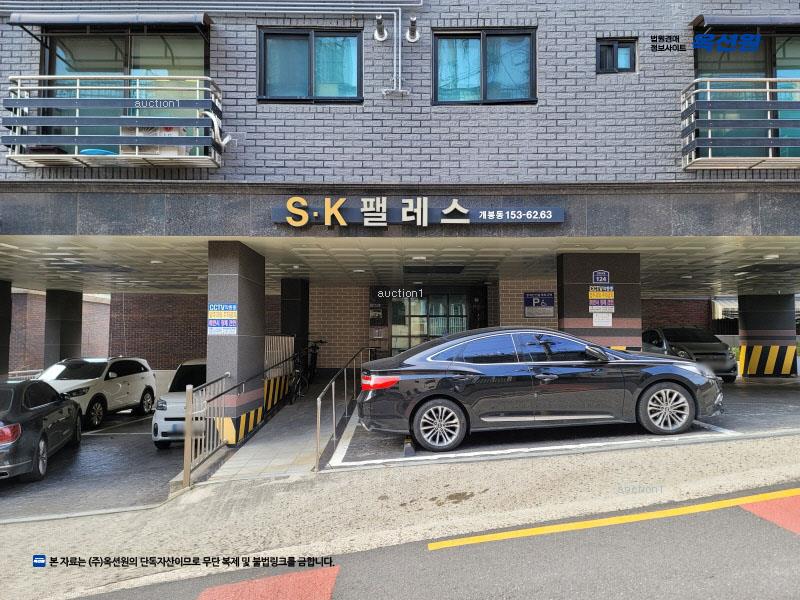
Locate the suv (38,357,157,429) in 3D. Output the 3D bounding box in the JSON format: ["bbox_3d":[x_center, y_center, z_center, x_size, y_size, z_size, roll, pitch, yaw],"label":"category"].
[{"bbox_3d":[-8.270,2.400,15.550,1.890,1.690,4.780,0,-4,0],"label":"suv"}]

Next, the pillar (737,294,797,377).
[{"bbox_3d":[11.254,1.091,17.692,1.499,2.474,0.450,0,-4,0],"label":"pillar"}]

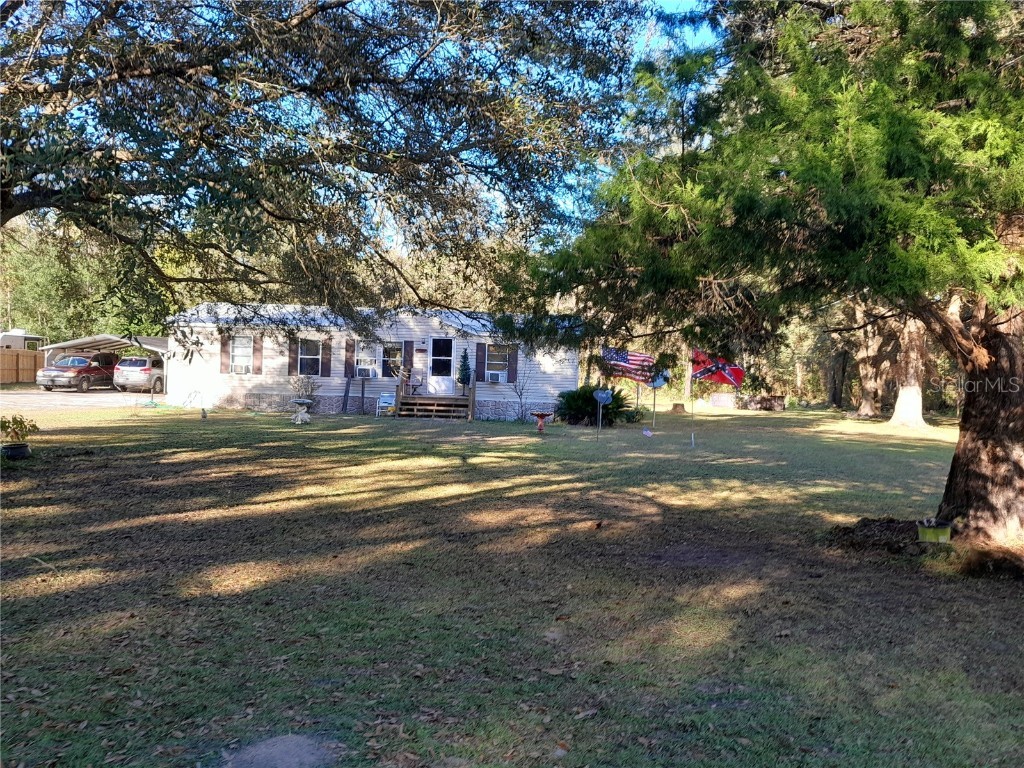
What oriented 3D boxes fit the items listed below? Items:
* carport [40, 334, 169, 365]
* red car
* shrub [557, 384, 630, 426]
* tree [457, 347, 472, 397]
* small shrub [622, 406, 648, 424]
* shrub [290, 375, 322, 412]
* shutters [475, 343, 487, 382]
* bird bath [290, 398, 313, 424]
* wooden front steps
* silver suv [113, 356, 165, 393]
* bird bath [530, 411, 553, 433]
[{"bbox_3d":[-18.583,-0.976,39.828,5.950,2.650,6.300,2,1,1],"label":"carport"},{"bbox_3d":[-20.079,-0.541,37.755,1.870,1.750,4.740,2,1,2],"label":"red car"},{"bbox_3d":[2.827,0.705,27.489,2.550,1.380,2.400,2,1,0],"label":"shrub"},{"bbox_3d":[-1.658,-0.409,27.987,0.520,1.660,0.520,2,1,0],"label":"tree"},{"bbox_3d":[4.494,1.087,28.995,1.000,0.680,0.950,2,1,0],"label":"small shrub"},{"bbox_3d":[-7.220,0.360,27.990,1.120,1.300,1.050,2,1,0],"label":"shrub"},{"bbox_3d":[-1.097,-0.758,28.550,0.350,1.390,0.050,2,1,0],"label":"shutters"},{"bbox_3d":[-5.972,0.779,22.695,0.640,0.700,0.640,2,1,0],"label":"bird bath"},{"bbox_3d":[-2.717,0.807,27.593,2.500,0.840,1.500,2,1,0],"label":"wooden front steps"},{"bbox_3d":[-17.422,-0.400,39.305,1.850,1.700,4.850,2,1,2],"label":"silver suv"},{"bbox_3d":[0.870,1.105,23.295,0.620,0.620,0.620,2,1,0],"label":"bird bath"}]

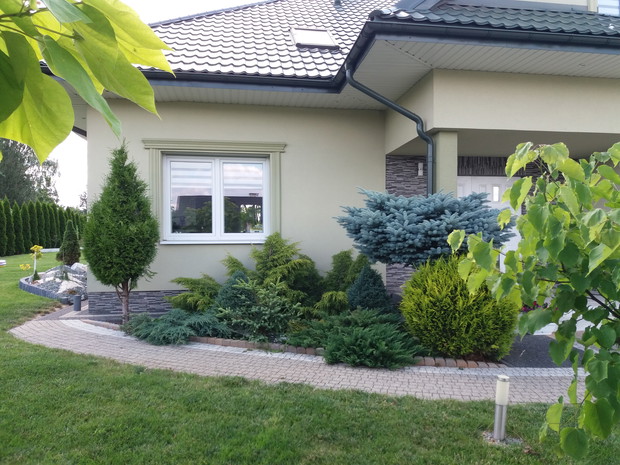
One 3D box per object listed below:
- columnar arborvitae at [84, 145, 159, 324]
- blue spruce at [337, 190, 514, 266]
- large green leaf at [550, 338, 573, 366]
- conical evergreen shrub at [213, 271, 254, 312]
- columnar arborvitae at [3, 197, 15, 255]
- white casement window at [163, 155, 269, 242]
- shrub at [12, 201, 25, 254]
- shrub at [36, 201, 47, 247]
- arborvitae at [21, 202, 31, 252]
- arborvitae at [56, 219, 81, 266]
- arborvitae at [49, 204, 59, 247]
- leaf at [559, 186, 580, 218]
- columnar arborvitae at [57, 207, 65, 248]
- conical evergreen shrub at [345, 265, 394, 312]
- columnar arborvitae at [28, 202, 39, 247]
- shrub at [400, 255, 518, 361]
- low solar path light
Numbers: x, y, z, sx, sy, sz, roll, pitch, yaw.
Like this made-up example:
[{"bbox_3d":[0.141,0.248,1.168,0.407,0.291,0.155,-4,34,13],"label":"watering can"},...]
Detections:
[{"bbox_3d":[-2.744,0.029,7.300,1.070,2.620,1.050,0,0,0],"label":"columnar arborvitae"},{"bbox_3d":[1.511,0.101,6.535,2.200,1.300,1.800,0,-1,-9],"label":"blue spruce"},{"bbox_3d":[1.053,0.502,2.100,0.090,0.115,0.050,-1,-1,24],"label":"large green leaf"},{"bbox_3d":[-1.107,0.900,7.400,0.650,0.679,0.650,0,0,0],"label":"conical evergreen shrub"},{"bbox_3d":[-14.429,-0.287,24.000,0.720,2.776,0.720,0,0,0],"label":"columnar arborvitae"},{"bbox_3d":[-1.592,-0.564,8.492,1.750,1.440,0.100,0,-1,-9],"label":"white casement window"},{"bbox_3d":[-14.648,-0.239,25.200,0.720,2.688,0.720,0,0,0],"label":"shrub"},{"bbox_3d":[-13.064,-0.309,24.400,0.560,2.450,0.560,0,-1,-9],"label":"shrub"},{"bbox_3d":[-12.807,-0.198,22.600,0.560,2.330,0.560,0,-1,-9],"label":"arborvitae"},{"bbox_3d":[-7.464,0.317,15.500,0.750,1.499,0.750,0,0,0],"label":"arborvitae"},{"bbox_3d":[-16.111,-0.408,31.500,0.750,2.764,0.750,0,0,0],"label":"arborvitae"},{"bbox_3d":[1.035,-0.128,2.000,0.090,0.128,0.060,0,0,19],"label":"leaf"},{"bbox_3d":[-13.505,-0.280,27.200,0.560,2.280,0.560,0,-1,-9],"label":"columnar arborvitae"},{"bbox_3d":[0.859,0.916,7.300,0.660,0.860,0.620,0,-1,-9],"label":"conical evergreen shrub"},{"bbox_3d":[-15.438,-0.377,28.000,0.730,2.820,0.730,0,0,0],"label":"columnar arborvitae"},{"bbox_3d":[1.774,0.825,5.950,1.360,1.220,1.300,0,-1,-9],"label":"shrub"},{"bbox_3d":[1.347,1.232,3.530,0.082,0.450,0.082,4,0,-9],"label":"low solar path light"}]

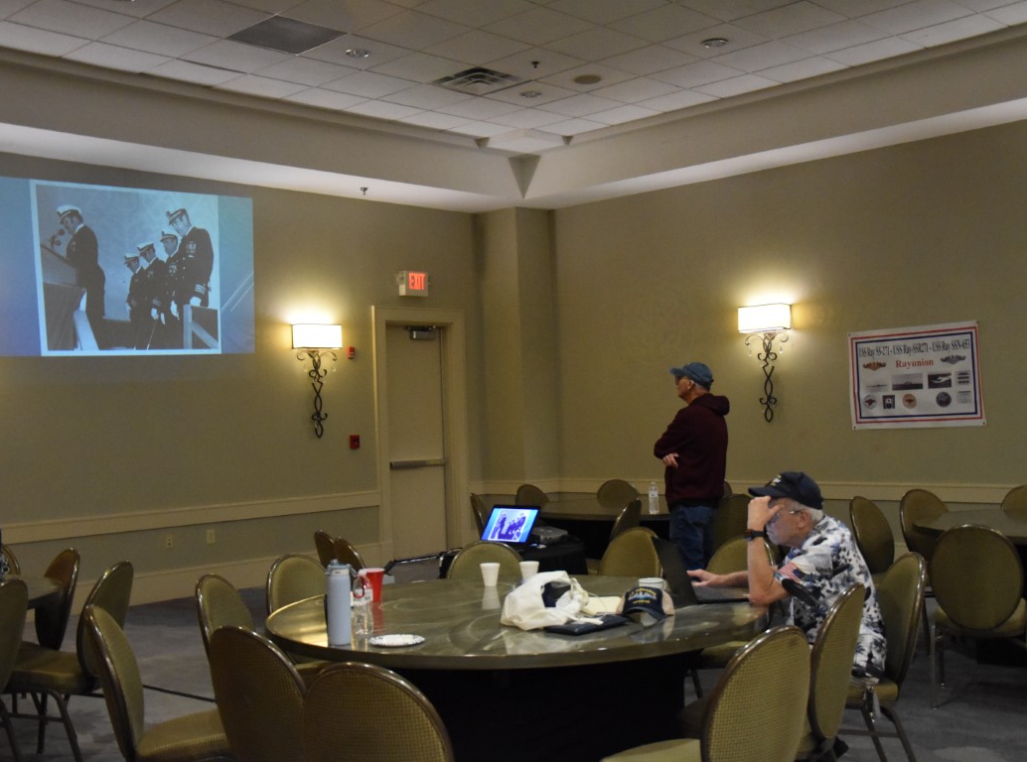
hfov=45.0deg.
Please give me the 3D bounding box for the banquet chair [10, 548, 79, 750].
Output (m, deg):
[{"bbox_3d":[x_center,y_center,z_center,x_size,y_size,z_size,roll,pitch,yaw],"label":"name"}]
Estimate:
[{"bbox_3d":[-2.315,1.258,5.875,0.560,0.865,0.460,-1,-2,-38],"label":"banquet chair"}]

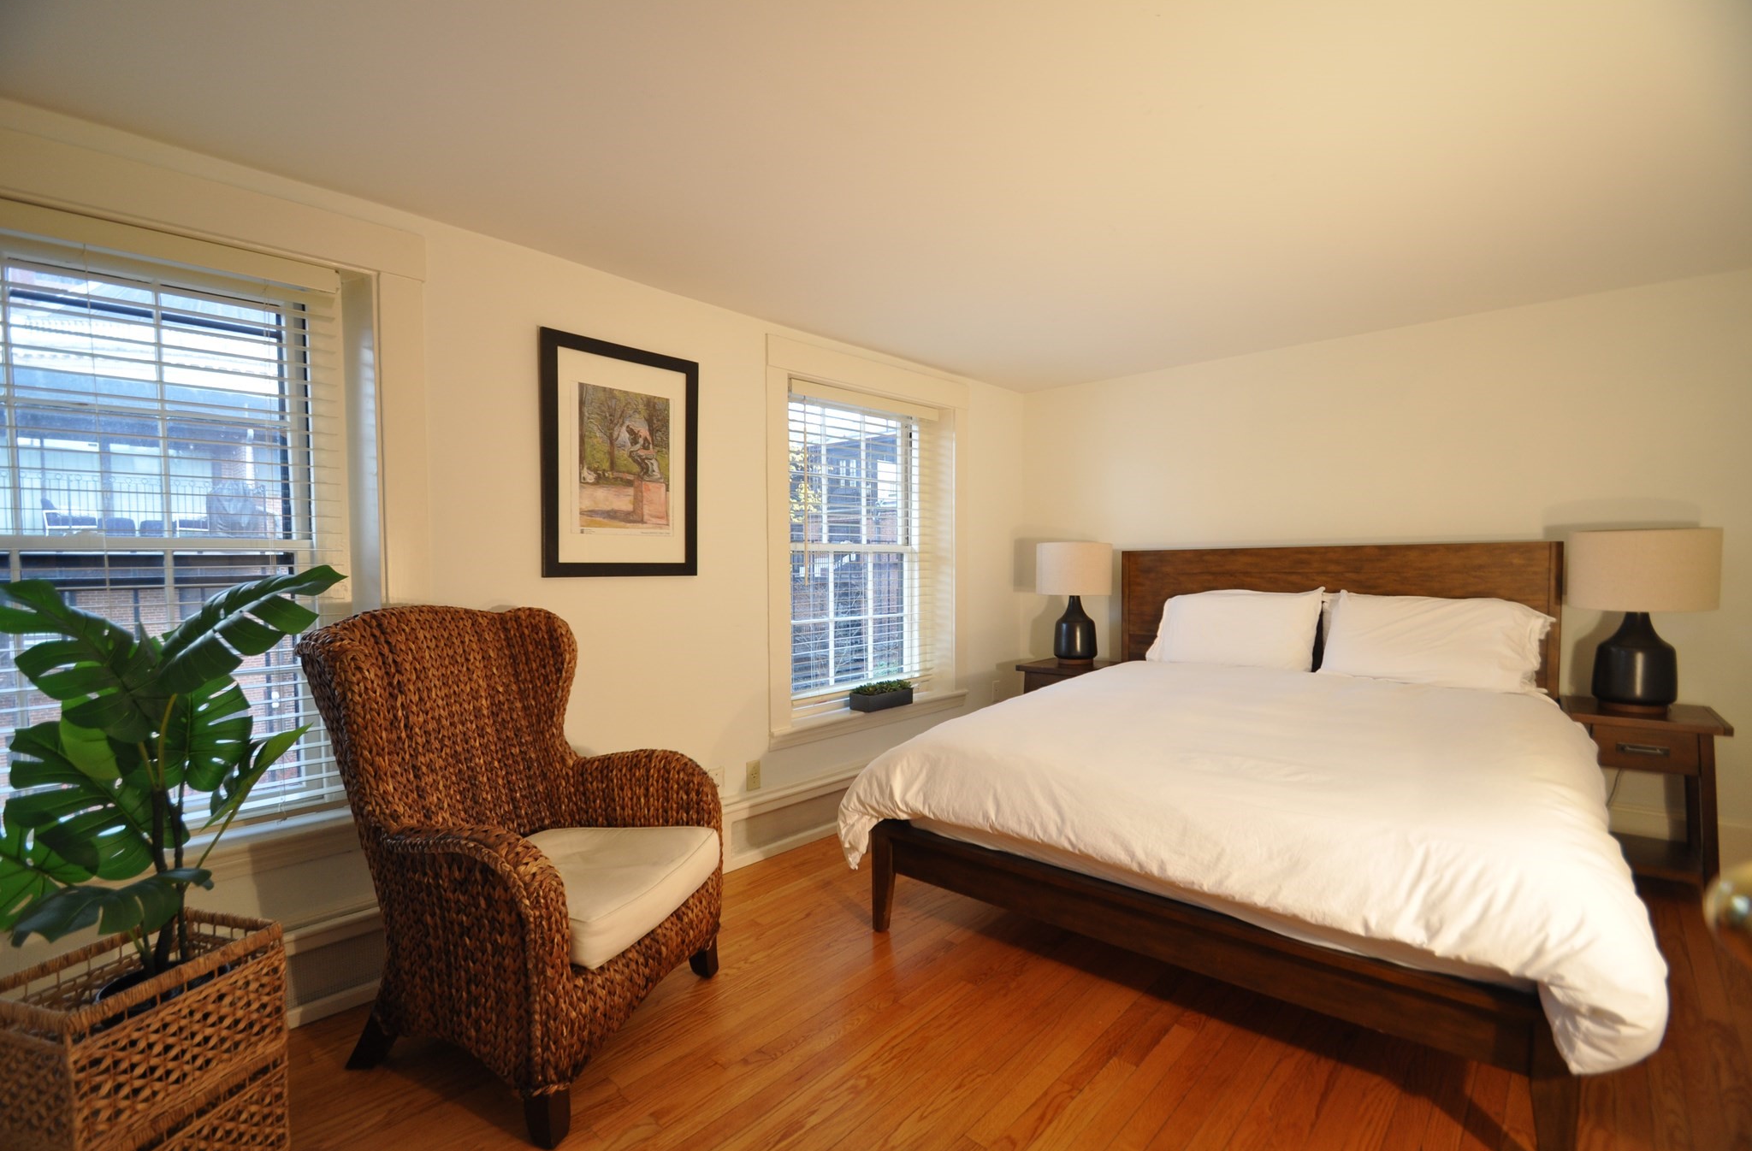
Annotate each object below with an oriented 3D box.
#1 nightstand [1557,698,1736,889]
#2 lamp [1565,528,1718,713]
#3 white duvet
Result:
[{"bbox_3d":[2.651,0.790,2.553,0.400,0.650,0.450,0,1,40],"label":"nightstand"},{"bbox_3d":[2.637,0.154,2.526,0.370,0.630,0.370,0,1,40],"label":"lamp"},{"bbox_3d":[1.191,0.639,2.556,1.970,0.460,1.820,0,1,40],"label":"white duvet"}]

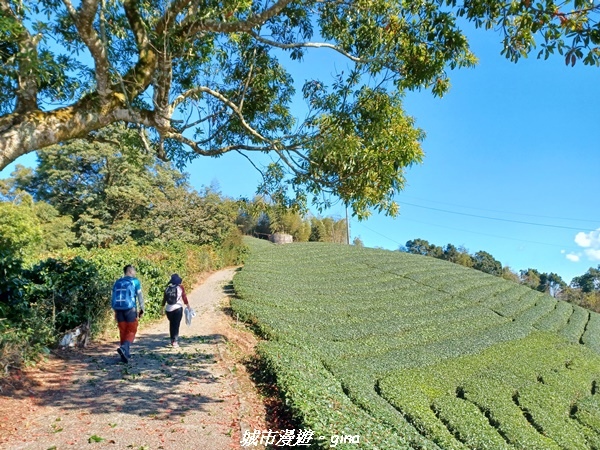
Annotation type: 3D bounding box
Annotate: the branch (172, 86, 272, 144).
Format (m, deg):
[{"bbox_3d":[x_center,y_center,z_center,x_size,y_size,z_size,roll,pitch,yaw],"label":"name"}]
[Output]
[{"bbox_3d":[-1.073,-1.516,6.000,1.380,0.800,0.600,0,-6,0],"label":"branch"}]

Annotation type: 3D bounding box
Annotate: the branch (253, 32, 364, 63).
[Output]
[{"bbox_3d":[0.112,-2.348,5.700,1.500,0.420,0.500,0,-6,0],"label":"branch"}]

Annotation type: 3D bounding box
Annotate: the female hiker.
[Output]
[{"bbox_3d":[-2.633,1.815,9.200,0.530,1.570,0.420,-1,-6,6],"label":"female hiker"}]

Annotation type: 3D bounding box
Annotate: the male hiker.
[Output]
[{"bbox_3d":[-2.977,1.537,7.500,0.560,1.690,0.580,0,-6,3],"label":"male hiker"}]

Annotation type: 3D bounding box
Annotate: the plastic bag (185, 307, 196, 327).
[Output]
[{"bbox_3d":[-2.312,1.932,9.150,0.250,0.420,0.200,-1,-6,10],"label":"plastic bag"}]

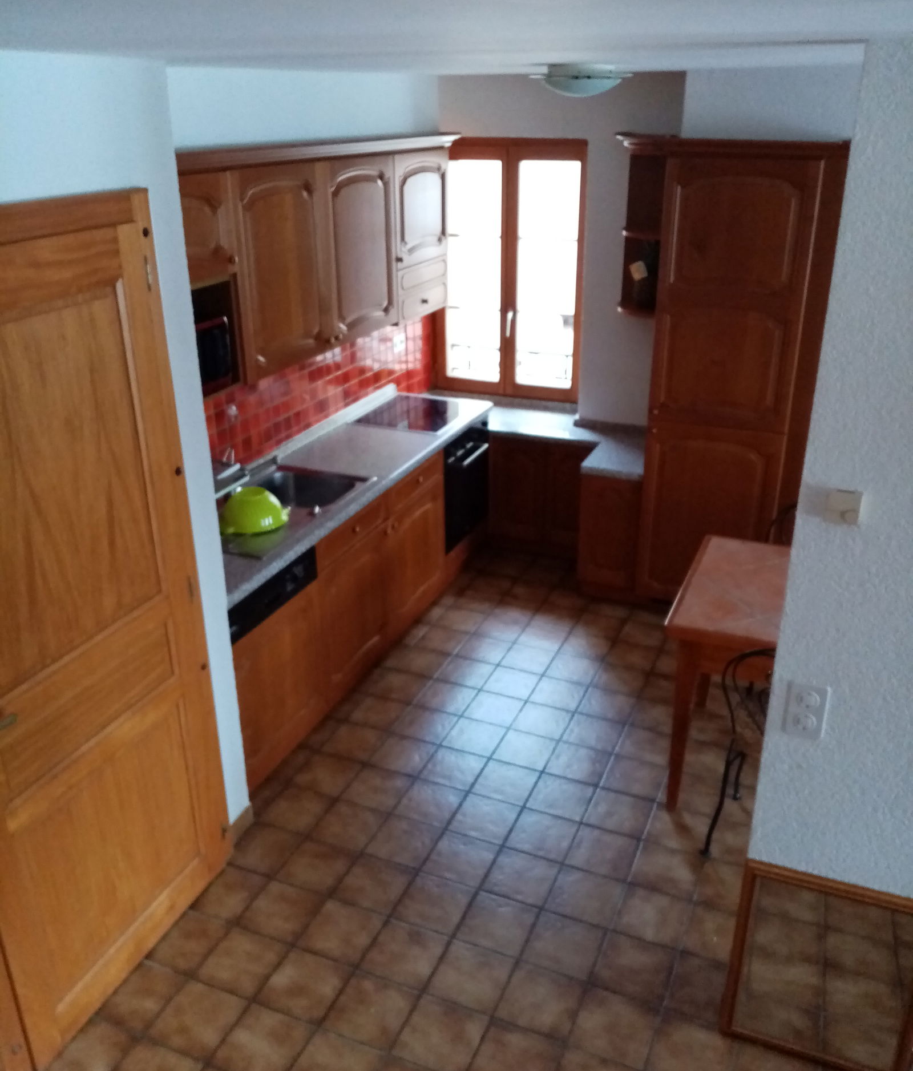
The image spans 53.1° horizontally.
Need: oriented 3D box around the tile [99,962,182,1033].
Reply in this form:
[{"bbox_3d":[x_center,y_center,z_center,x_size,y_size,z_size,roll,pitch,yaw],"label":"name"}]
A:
[{"bbox_3d":[-0.882,1.284,2.558,0.195,0.014,0.195,9,26,22],"label":"tile"}]

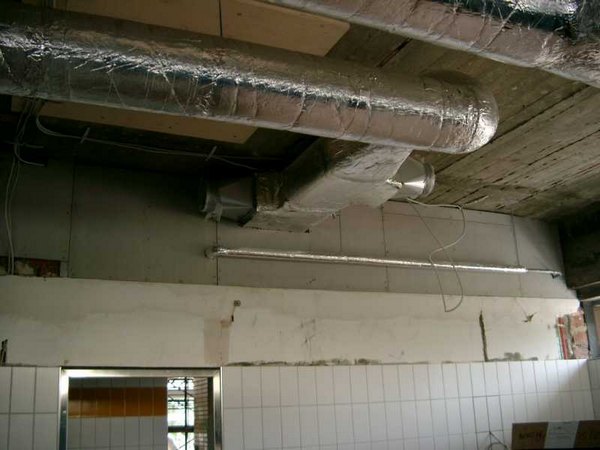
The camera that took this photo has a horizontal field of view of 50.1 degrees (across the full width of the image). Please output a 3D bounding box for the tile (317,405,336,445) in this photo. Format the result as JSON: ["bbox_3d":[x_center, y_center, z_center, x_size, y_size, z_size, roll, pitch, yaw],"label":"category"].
[{"bbox_3d":[0.139,1.026,3.291,0.100,0.200,0.009,5,-18,-24],"label":"tile"}]

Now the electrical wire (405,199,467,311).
[{"bbox_3d":[0.915,0.198,4.300,0.370,0.780,0.150,5,-18,-24],"label":"electrical wire"}]

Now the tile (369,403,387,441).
[{"bbox_3d":[0.510,1.284,4.186,0.119,0.244,0.010,5,-18,-24],"label":"tile"}]

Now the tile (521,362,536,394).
[{"bbox_3d":[1.749,1.165,4.906,0.125,0.249,0.012,5,-18,-24],"label":"tile"}]

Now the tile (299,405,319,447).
[{"bbox_3d":[0.047,1.018,3.249,0.100,0.200,0.009,5,-18,-24],"label":"tile"}]

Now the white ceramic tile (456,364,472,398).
[{"bbox_3d":[1.188,1.122,4.639,0.125,0.249,0.012,5,-18,-24],"label":"white ceramic tile"}]

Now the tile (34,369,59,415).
[{"bbox_3d":[-1.131,0.738,2.872,0.102,0.206,0.009,5,-18,-24],"label":"tile"}]

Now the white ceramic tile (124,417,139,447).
[{"bbox_3d":[-1.433,1.759,5.468,0.119,0.244,0.010,5,-18,-24],"label":"white ceramic tile"}]

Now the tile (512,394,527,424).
[{"bbox_3d":[1.359,1.149,3.953,0.102,0.206,0.009,5,-18,-24],"label":"tile"}]

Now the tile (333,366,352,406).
[{"bbox_3d":[0.277,1.050,4.221,0.125,0.249,0.012,5,-18,-24],"label":"tile"}]

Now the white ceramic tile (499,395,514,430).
[{"bbox_3d":[1.232,1.111,3.799,0.100,0.200,0.009,5,-18,-24],"label":"white ceramic tile"}]

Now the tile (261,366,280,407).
[{"bbox_3d":[-0.149,0.834,3.311,0.102,0.206,0.009,5,-18,-24],"label":"tile"}]

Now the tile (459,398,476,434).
[{"bbox_3d":[0.989,1.121,3.775,0.102,0.206,0.009,5,-18,-24],"label":"tile"}]

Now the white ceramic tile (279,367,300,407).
[{"bbox_3d":[-0.068,1.046,4.170,0.125,0.250,0.010,5,-17,-24],"label":"white ceramic tile"}]

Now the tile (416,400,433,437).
[{"bbox_3d":[0.877,1.360,4.523,0.125,0.250,0.010,5,-17,-24],"label":"tile"}]

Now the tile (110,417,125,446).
[{"bbox_3d":[-1.579,1.790,5.547,0.125,0.250,0.010,5,-17,-24],"label":"tile"}]

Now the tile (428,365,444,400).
[{"bbox_3d":[0.950,1.086,4.458,0.119,0.244,0.010,5,-18,-24],"label":"tile"}]

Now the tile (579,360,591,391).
[{"bbox_3d":[2.262,1.183,5.088,0.102,0.244,0.010,5,-18,-24],"label":"tile"}]

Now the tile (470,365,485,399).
[{"bbox_3d":[1.334,1.156,4.802,0.125,0.250,0.010,5,-17,-24],"label":"tile"}]

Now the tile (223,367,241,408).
[{"bbox_3d":[-0.412,0.990,3.911,0.125,0.249,0.012,5,-18,-24],"label":"tile"}]

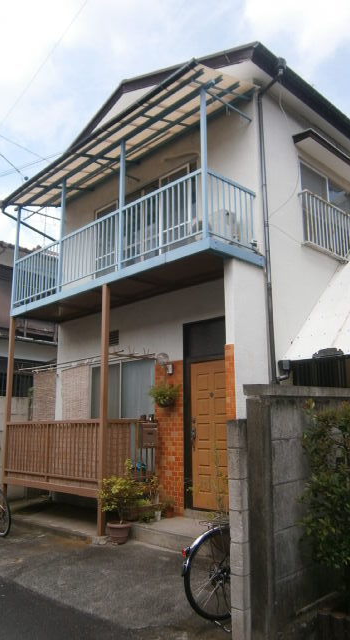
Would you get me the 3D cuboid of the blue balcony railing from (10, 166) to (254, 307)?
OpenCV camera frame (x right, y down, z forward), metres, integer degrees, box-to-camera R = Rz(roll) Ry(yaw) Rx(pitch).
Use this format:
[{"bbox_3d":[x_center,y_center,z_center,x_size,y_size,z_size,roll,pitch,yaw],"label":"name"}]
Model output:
[{"bbox_3d":[-1.027,-0.971,7.841,1.060,0.930,4.950,12,-17,-44],"label":"blue balcony railing"}]

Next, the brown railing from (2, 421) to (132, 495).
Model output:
[{"bbox_3d":[-1.764,2.127,7.642,0.620,1.040,2.920,12,-17,-44],"label":"brown railing"}]

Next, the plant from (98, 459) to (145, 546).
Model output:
[{"bbox_3d":[-0.719,2.366,6.321,0.500,1.060,0.530,-1,-12,0],"label":"plant"}]

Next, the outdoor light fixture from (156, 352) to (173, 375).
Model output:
[{"bbox_3d":[-0.148,0.651,7.254,0.240,0.310,0.180,12,-17,-44],"label":"outdoor light fixture"}]

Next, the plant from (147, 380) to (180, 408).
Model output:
[{"bbox_3d":[-0.161,1.103,7.143,0.310,0.370,0.400,12,-17,-44],"label":"plant"}]

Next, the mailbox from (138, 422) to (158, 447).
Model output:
[{"bbox_3d":[-0.384,1.662,6.951,0.280,0.360,0.150,12,-17,-44],"label":"mailbox"}]

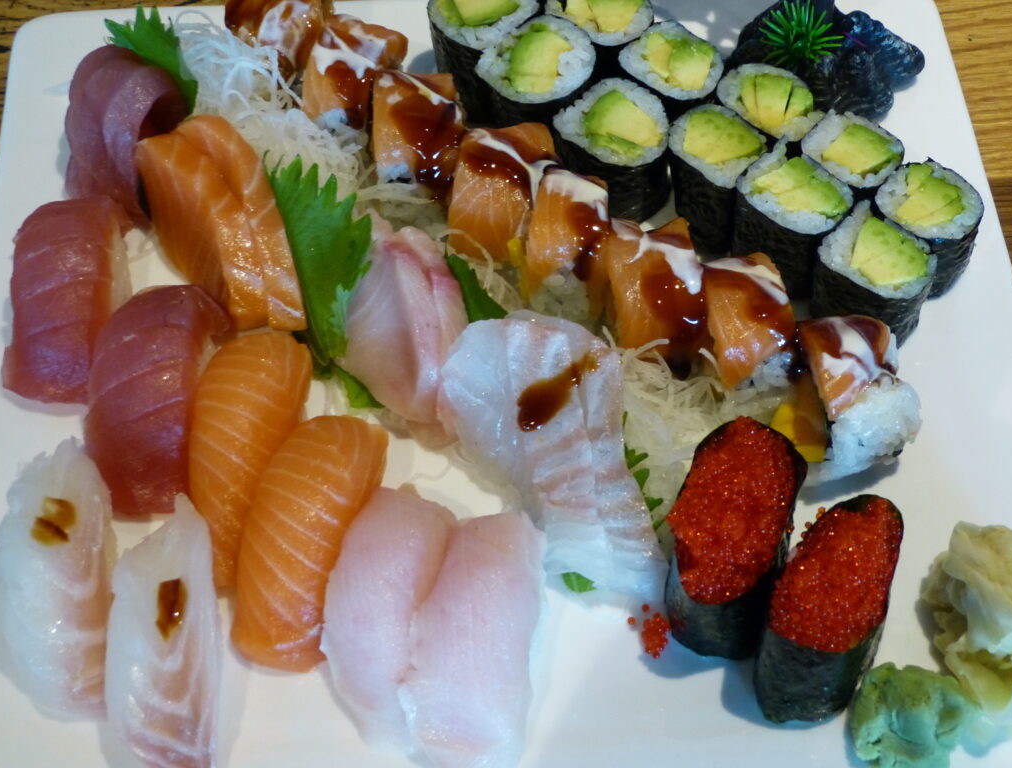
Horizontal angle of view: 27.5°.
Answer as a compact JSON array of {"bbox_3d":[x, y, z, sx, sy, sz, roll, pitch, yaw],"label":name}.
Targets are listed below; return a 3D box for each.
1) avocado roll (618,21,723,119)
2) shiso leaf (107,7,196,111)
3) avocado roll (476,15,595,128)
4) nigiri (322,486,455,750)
[{"bbox_3d":[0.046,-0.083,0.588,0.029,0.024,0.030,0,51,0],"label":"avocado roll"},{"bbox_3d":[-0.097,-0.085,0.565,0.036,0.040,0.010,25,18,17],"label":"shiso leaf"},{"bbox_3d":[0.008,-0.084,0.575,0.032,0.025,0.032,0,54,0],"label":"avocado roll"},{"bbox_3d":[-0.027,0.054,0.473,0.029,0.029,0.066,3,54,2],"label":"nigiri"}]

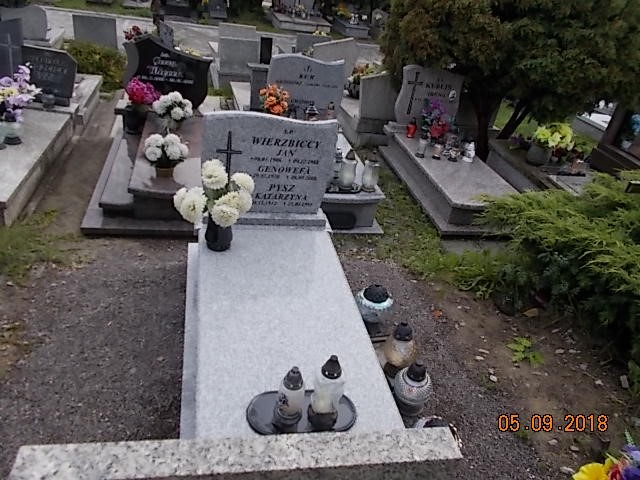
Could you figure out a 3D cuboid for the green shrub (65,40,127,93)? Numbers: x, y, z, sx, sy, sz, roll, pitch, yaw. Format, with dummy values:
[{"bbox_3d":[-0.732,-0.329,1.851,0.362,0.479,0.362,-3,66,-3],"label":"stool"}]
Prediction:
[{"bbox_3d":[-2.475,-1.986,5.346,0.680,0.440,0.550,0,34,-14],"label":"green shrub"}]

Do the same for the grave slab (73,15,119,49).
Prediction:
[{"bbox_3d":[-2.811,-2.549,6.039,0.540,0.520,0.100,0,34,-14],"label":"grave slab"}]

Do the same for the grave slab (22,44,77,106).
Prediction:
[{"bbox_3d":[-2.360,-1.431,4.210,0.420,0.460,0.100,0,33,-14],"label":"grave slab"}]

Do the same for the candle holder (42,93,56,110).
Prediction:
[{"bbox_3d":[-2.371,-1.215,4.193,0.100,0.115,0.100,0,33,-14],"label":"candle holder"}]

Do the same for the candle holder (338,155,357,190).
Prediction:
[{"bbox_3d":[0.193,-0.470,3.254,0.120,0.250,0.120,0,34,-14],"label":"candle holder"}]

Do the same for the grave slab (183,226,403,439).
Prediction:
[{"bbox_3d":[-0.194,0.410,2.163,0.760,0.220,1.420,0,34,-14],"label":"grave slab"}]

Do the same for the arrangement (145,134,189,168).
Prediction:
[{"bbox_3d":[-0.952,-0.538,2.986,0.260,0.250,0.250,1,33,-14],"label":"arrangement"}]

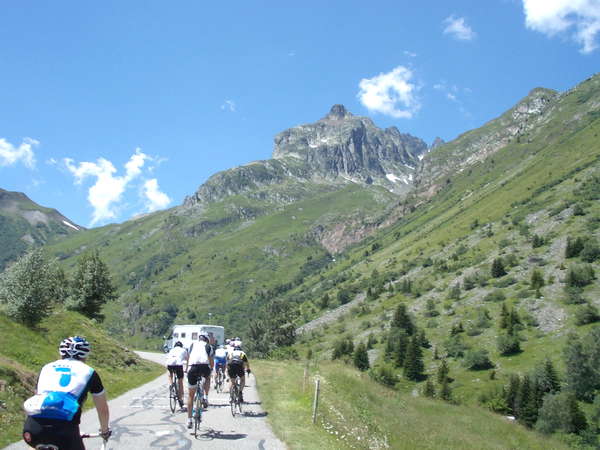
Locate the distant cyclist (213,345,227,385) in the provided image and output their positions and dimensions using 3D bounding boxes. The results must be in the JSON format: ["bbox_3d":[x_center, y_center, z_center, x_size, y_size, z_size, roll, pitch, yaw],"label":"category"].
[{"bbox_3d":[-2.471,4.382,20.400,0.480,1.360,0.950,0,-11,-2],"label":"distant cyclist"}]

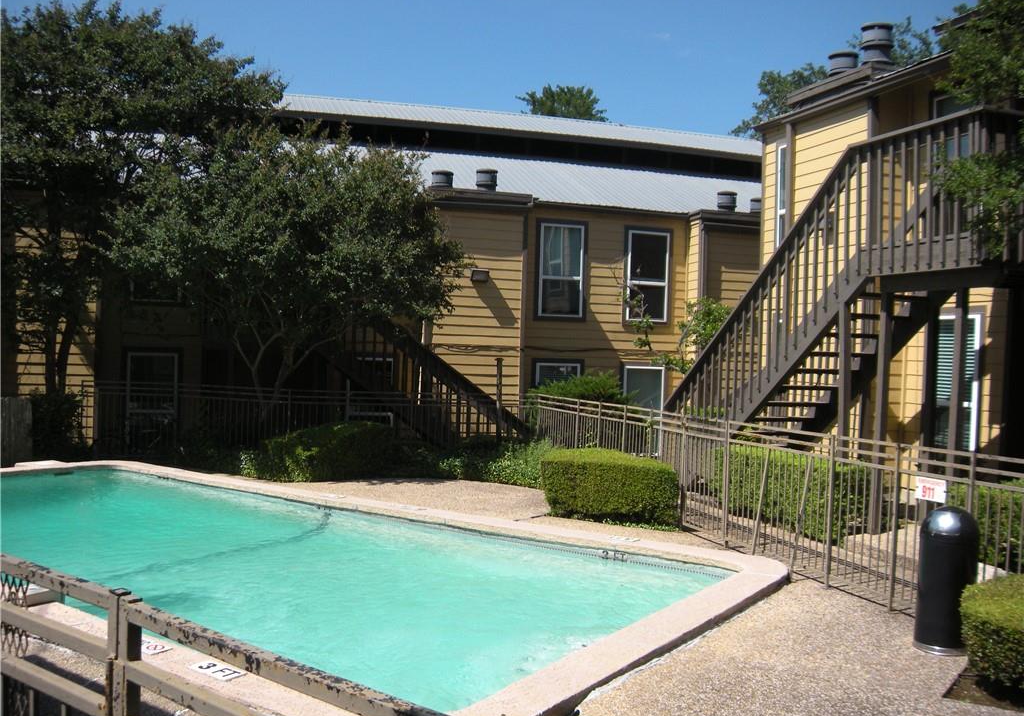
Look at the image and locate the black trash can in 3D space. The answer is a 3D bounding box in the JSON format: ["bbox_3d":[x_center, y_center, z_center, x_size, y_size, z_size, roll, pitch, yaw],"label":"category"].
[{"bbox_3d":[2.737,1.384,6.527,0.375,0.900,0.375,2,0,22],"label":"black trash can"}]

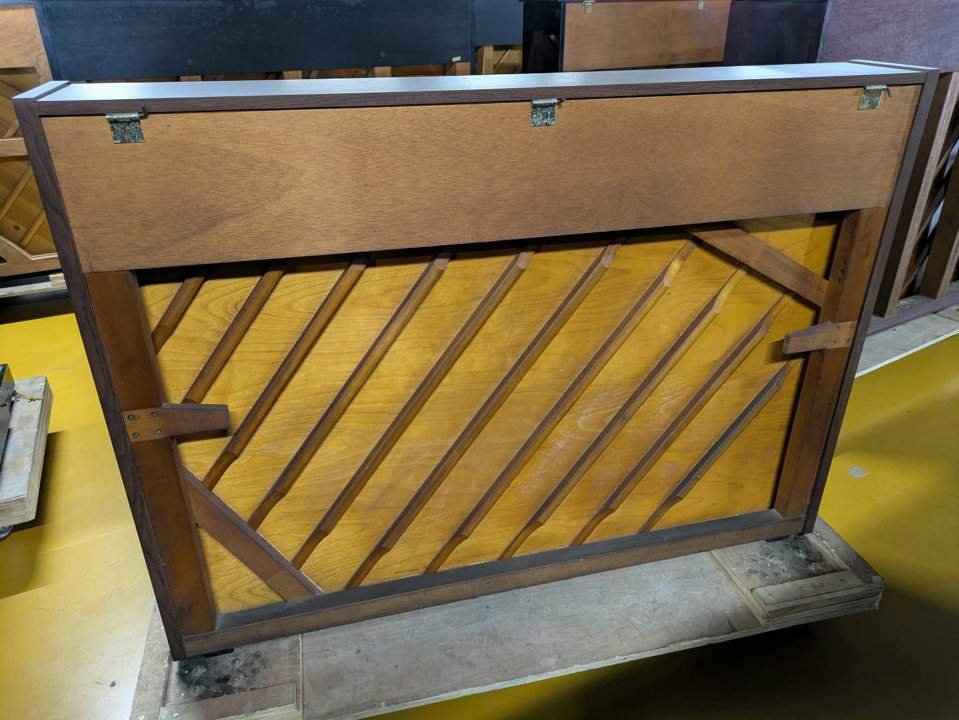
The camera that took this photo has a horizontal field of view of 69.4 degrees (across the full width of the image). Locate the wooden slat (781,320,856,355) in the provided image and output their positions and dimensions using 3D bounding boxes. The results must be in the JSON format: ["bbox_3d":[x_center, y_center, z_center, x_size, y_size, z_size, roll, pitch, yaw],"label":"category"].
[{"bbox_3d":[0.718,-0.052,1.470,0.164,0.060,0.024,-7,27,-13],"label":"wooden slat"}]

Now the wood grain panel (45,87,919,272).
[{"bbox_3d":[0.101,-0.316,1.153,1.433,0.221,0.016,-7,27,-13],"label":"wood grain panel"}]

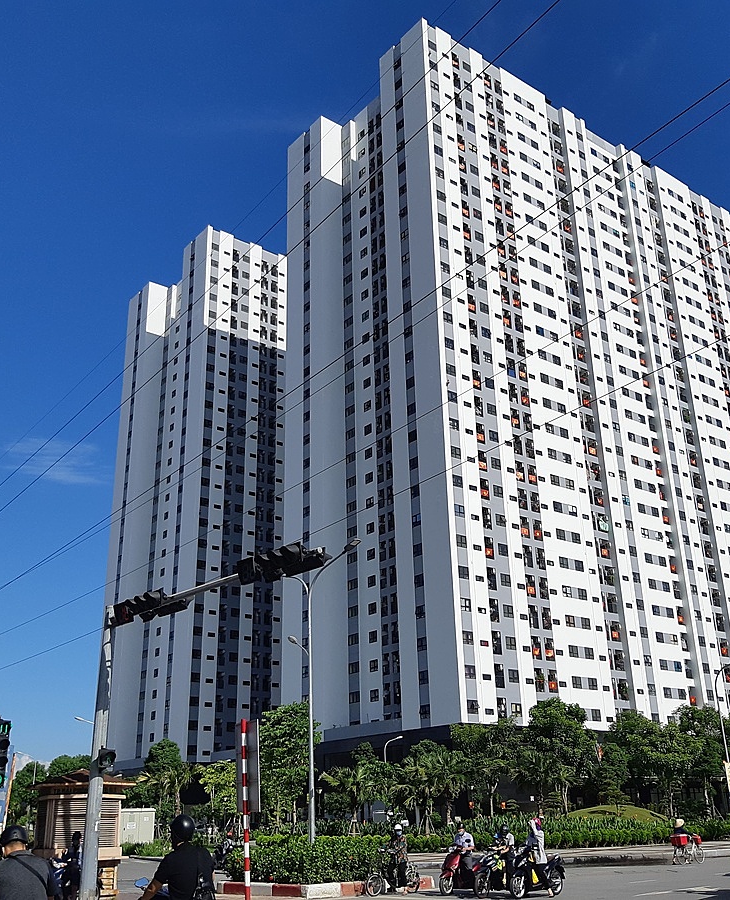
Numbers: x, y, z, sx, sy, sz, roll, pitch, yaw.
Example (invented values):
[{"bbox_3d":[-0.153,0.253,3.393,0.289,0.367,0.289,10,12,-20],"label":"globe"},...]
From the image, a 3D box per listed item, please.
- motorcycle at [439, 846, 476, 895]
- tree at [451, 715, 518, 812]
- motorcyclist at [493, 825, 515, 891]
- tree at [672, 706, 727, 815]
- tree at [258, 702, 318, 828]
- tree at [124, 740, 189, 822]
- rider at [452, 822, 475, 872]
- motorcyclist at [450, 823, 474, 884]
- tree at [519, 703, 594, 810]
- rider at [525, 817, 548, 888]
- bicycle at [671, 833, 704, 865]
[{"bbox_3d":[2.528,10.684,22.900,0.680,1.120,1.850,-21,-29,39],"label":"motorcycle"},{"bbox_3d":[6.554,17.800,48.937,3.600,6.200,3.600,-4,-22,6],"label":"tree"},{"bbox_3d":[3.390,9.889,21.900,0.700,1.450,0.580,19,-30,-41],"label":"motorcyclist"},{"bbox_3d":[20.782,19.795,56.022,3.600,7.200,3.600,-8,-23,18],"label":"tree"},{"bbox_3d":[-4.442,18.249,51.000,3.900,7.800,3.900,-1,-22,0],"label":"tree"},{"bbox_3d":[-13.644,22.265,58.906,4.000,6.000,4.000,4,-22,-12],"label":"tree"},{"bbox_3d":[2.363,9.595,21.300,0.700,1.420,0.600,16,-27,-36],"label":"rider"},{"bbox_3d":[2.456,10.213,22.700,0.580,1.450,0.700,-19,-28,37],"label":"motorcyclist"},{"bbox_3d":[10.570,17.654,49.962,4.100,7.080,4.100,-5,-22,10],"label":"tree"},{"bbox_3d":[4.191,9.853,21.900,0.650,1.600,0.600,17,-28,-37],"label":"rider"},{"bbox_3d":[10.913,13.529,30.500,1.600,1.000,0.550,13,-26,-31],"label":"bicycle"}]

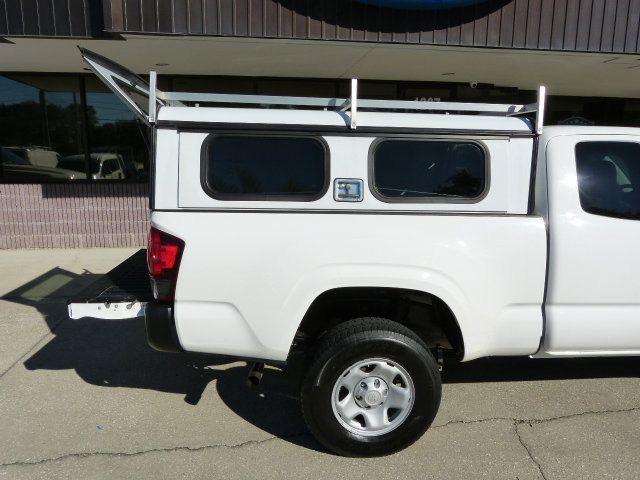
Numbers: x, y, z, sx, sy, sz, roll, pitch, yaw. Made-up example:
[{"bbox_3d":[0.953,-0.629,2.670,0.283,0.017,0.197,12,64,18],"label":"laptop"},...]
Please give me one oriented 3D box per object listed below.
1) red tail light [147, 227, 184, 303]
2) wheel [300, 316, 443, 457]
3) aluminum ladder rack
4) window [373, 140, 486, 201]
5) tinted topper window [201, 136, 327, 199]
[{"bbox_3d":[-0.749,0.111,2.276,0.172,0.365,0.165,1,9,-5],"label":"red tail light"},{"bbox_3d":[0.271,0.791,2.499,0.765,0.760,0.250,1,9,-5],"label":"wheel"},{"bbox_3d":[0.117,-0.780,2.975,1.990,0.250,1.360,1,9,-5],"label":"aluminum ladder rack"},{"bbox_3d":[0.564,-0.355,2.353,0.627,0.330,0.035,1,-2,-5],"label":"window"},{"bbox_3d":[-0.265,-0.358,2.278,0.627,0.337,0.035,1,-2,-5],"label":"tinted topper window"}]

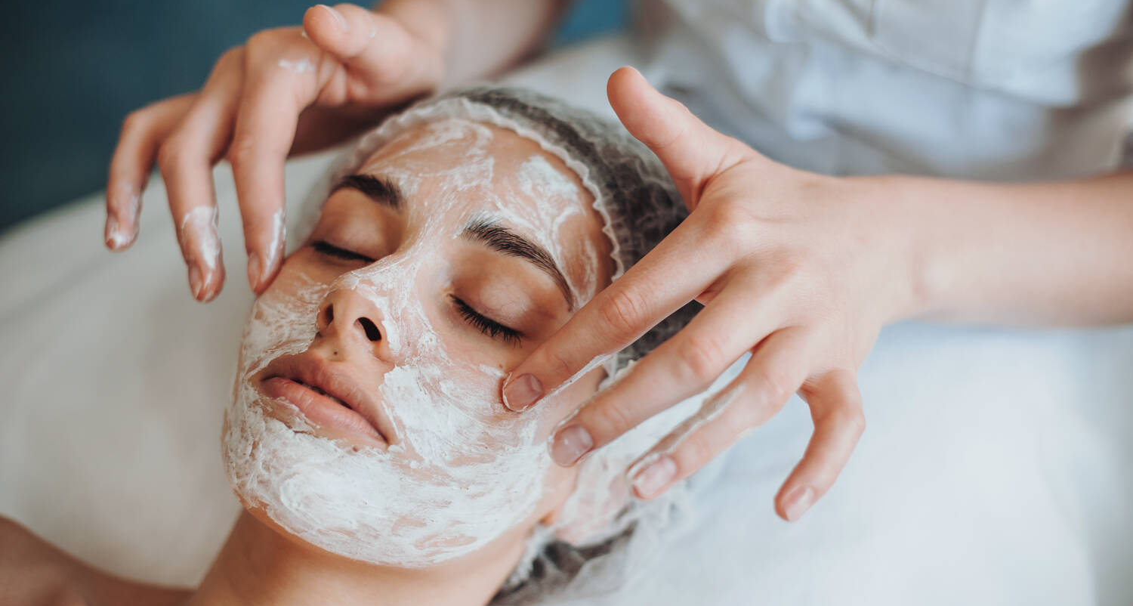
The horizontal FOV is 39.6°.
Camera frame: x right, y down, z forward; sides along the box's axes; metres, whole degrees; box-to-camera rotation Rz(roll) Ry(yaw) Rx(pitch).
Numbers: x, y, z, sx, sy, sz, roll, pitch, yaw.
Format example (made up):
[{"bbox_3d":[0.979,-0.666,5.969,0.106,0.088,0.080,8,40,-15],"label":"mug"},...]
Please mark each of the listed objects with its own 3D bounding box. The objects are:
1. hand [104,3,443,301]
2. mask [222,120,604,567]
[{"bbox_3d":[-0.106,-0.070,0.599,0.165,0.092,0.090,-37,54,-13],"label":"hand"},{"bbox_3d":[-0.060,0.012,0.570,0.135,0.095,0.180,21,64,16],"label":"mask"}]

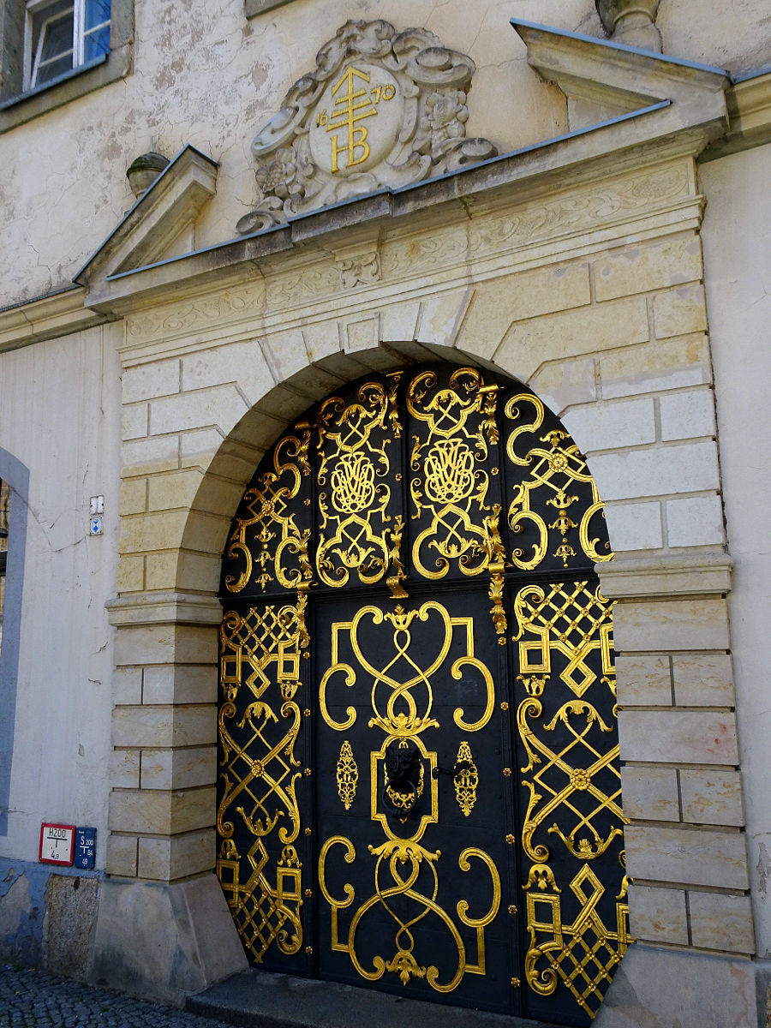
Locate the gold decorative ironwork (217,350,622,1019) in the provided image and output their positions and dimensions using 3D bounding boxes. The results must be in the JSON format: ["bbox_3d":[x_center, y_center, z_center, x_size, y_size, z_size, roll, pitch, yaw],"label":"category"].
[{"bbox_3d":[0.051,0.696,4.124,2.190,2.850,0.140,-6,-11,29],"label":"gold decorative ironwork"}]

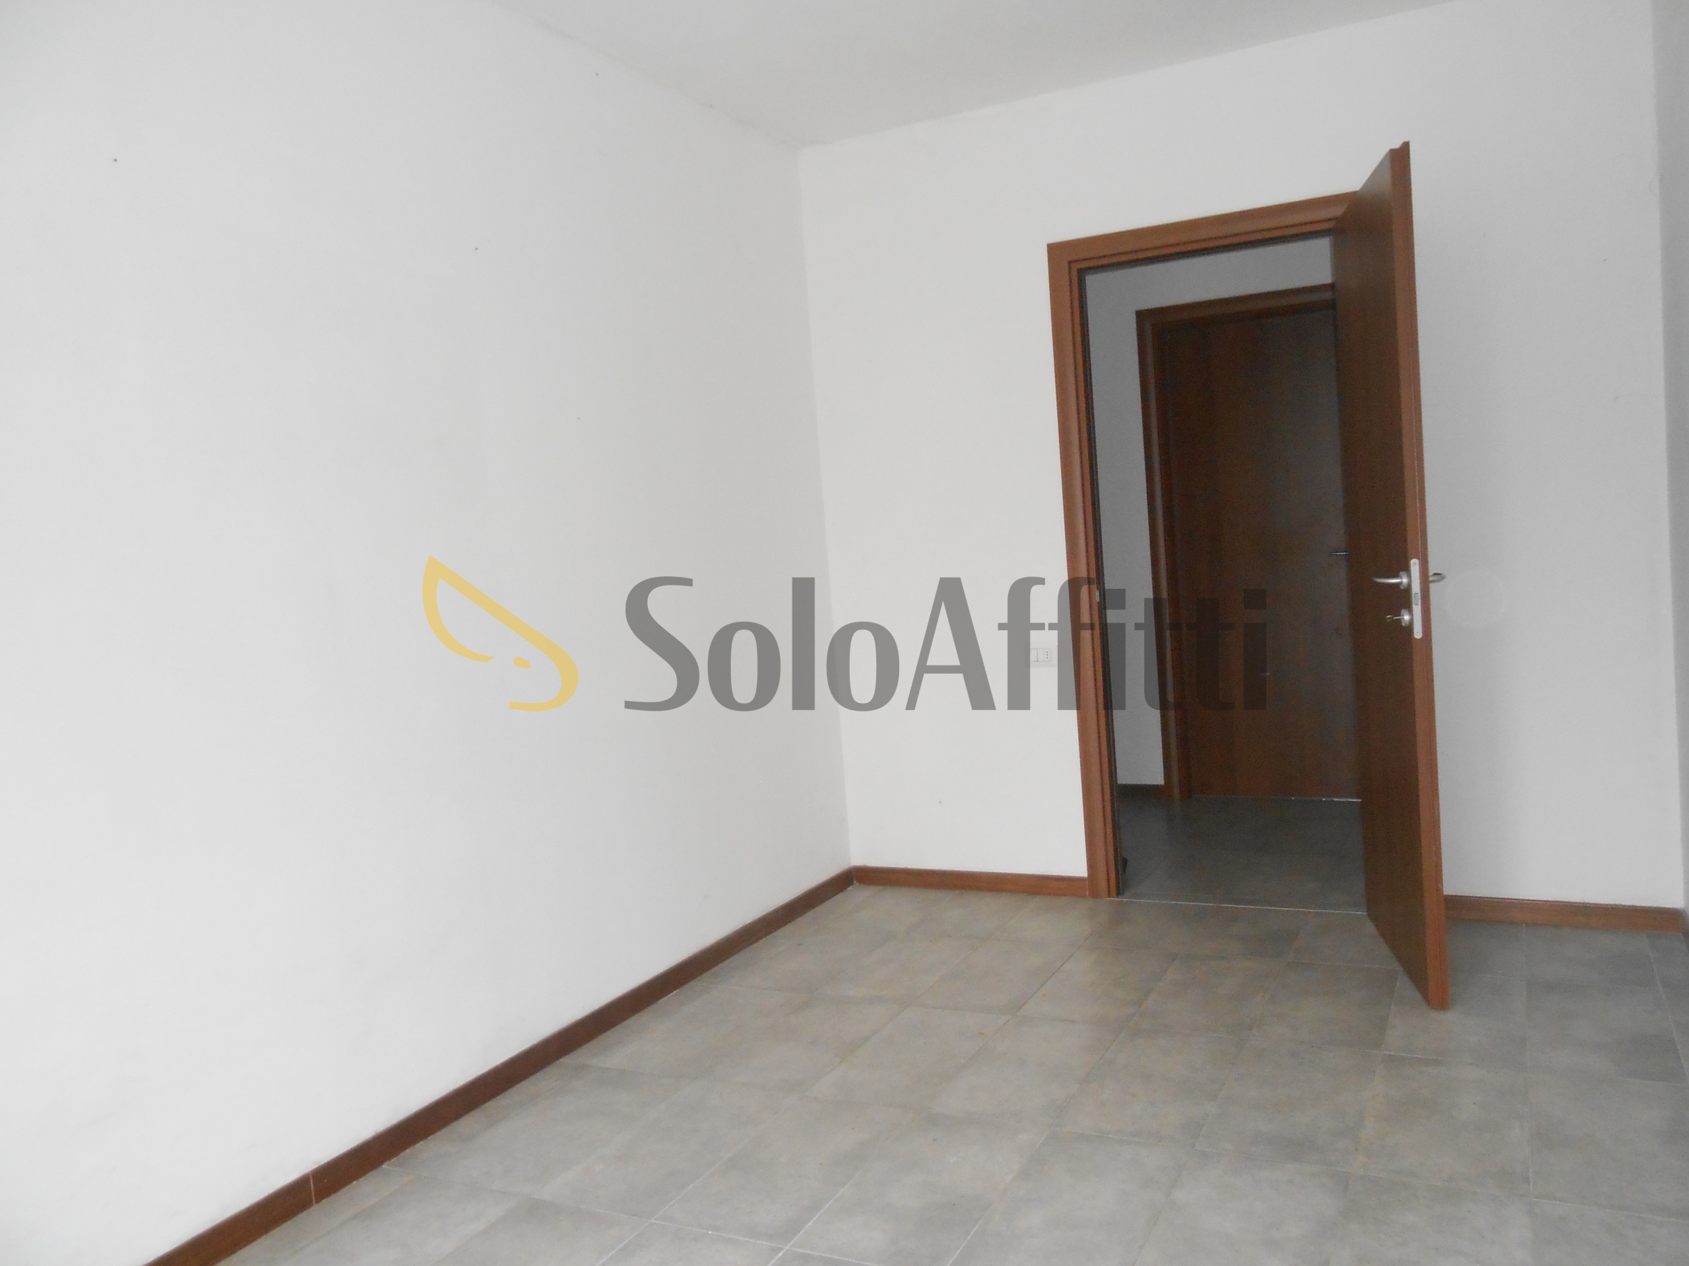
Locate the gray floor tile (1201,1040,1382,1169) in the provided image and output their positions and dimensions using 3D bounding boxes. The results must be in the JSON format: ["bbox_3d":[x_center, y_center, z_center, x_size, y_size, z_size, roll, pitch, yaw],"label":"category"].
[{"bbox_3d":[0.983,1.019,2.763,0.300,0.010,0.601,-3,4,27],"label":"gray floor tile"}]

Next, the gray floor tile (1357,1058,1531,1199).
[{"bbox_3d":[1.221,0.983,2.564,0.298,0.010,0.593,-3,4,28],"label":"gray floor tile"}]

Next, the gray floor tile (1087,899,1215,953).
[{"bbox_3d":[0.960,0.923,3.991,0.298,0.010,0.516,-3,4,28],"label":"gray floor tile"}]

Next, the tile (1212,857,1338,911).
[{"bbox_3d":[1.522,0.867,4.448,0.299,0.010,0.600,-3,4,27],"label":"tile"}]

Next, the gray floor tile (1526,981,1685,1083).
[{"bbox_3d":[1.755,0.919,2.951,0.298,0.010,0.593,-3,4,28],"label":"gray floor tile"}]

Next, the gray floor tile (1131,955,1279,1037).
[{"bbox_3d":[0.968,0.957,3.363,0.298,0.010,0.593,-3,4,28],"label":"gray floor tile"}]

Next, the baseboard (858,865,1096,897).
[{"bbox_3d":[0.433,0.890,4.551,0.923,0.073,0.013,-3,4,28],"label":"baseboard"}]

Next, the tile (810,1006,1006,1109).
[{"bbox_3d":[0.171,1.033,3.114,0.298,0.010,0.593,-3,4,28],"label":"tile"}]

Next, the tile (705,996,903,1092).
[{"bbox_3d":[-0.088,1.066,3.320,0.300,0.010,0.601,-3,4,27],"label":"tile"}]

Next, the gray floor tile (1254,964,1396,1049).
[{"bbox_3d":[1.230,0.945,3.226,0.298,0.010,0.593,-3,4,28],"label":"gray floor tile"}]

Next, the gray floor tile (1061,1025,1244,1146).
[{"bbox_3d":[0.696,1.008,2.839,0.298,0.010,0.593,-3,4,28],"label":"gray floor tile"}]

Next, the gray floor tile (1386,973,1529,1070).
[{"bbox_3d":[1.526,0.956,3.159,0.300,0.010,0.601,-3,4,27],"label":"gray floor tile"}]

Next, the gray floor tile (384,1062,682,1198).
[{"bbox_3d":[-0.628,1.116,2.885,0.299,0.010,0.598,-3,4,27],"label":"gray floor tile"}]

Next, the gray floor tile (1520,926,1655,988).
[{"bbox_3d":[2.051,0.895,3.520,0.300,0.010,0.522,-3,4,27],"label":"gray floor tile"}]

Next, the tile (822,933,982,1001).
[{"bbox_3d":[0.187,1.014,3.855,0.300,0.010,0.601,-3,4,27],"label":"tile"}]

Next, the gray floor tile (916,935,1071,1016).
[{"bbox_3d":[0.443,0.983,3.638,0.298,0.010,0.593,-3,4,28],"label":"gray floor tile"}]

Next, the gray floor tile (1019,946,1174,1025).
[{"bbox_3d":[0.723,0.991,3.576,0.300,0.010,0.601,-3,4,27],"label":"gray floor tile"}]

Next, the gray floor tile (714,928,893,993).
[{"bbox_3d":[-0.097,1.026,4.002,0.300,0.010,0.601,-3,4,27],"label":"gray floor tile"}]

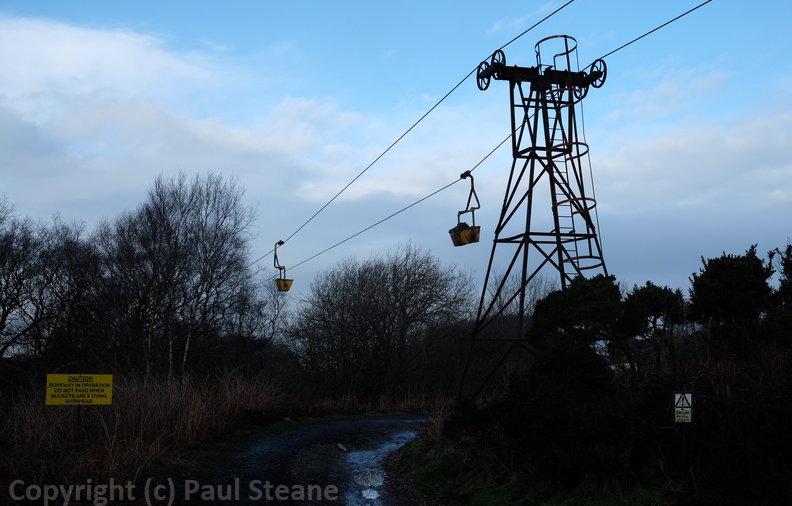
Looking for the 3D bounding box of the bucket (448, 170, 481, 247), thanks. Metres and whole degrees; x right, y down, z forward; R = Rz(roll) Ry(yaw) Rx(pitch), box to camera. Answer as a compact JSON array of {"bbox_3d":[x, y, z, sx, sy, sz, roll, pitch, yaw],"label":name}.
[{"bbox_3d":[2.019,-1.287,27.001,0.571,2.099,1.034,1,-5,-18],"label":"bucket"}]

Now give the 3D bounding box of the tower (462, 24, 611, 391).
[{"bbox_3d":[3.119,-0.301,19.736,3.073,8.195,3.201,1,-5,-18],"label":"tower"}]

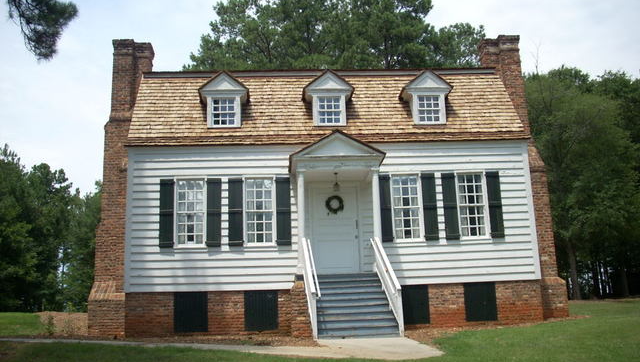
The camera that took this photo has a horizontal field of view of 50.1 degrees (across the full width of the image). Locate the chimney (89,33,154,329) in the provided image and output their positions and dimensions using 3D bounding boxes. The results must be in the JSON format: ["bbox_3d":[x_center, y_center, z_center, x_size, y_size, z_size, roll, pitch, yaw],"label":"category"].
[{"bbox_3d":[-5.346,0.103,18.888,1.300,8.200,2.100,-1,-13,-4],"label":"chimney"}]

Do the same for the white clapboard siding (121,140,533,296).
[{"bbox_3d":[0.355,0.797,16.697,9.960,3.500,0.300,-1,-13,-4],"label":"white clapboard siding"}]

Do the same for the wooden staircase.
[{"bbox_3d":[0.559,2.395,13.559,1.600,1.440,2.600,-1,-13,-4],"label":"wooden staircase"}]

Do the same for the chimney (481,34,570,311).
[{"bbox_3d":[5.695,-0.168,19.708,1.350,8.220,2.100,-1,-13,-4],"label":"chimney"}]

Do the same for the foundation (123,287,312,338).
[{"bbox_3d":[-2.378,2.939,15.340,4.220,1.120,1.400,-1,-13,-4],"label":"foundation"}]

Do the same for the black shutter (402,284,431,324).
[{"bbox_3d":[2.239,2.923,16.206,0.779,0.910,0.080,-1,-13,-4],"label":"black shutter"}]

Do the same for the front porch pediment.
[{"bbox_3d":[0.356,-0.543,16.059,2.140,0.937,1.450,-1,-13,-4],"label":"front porch pediment"}]

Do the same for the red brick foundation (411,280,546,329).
[{"bbox_3d":[3.723,2.970,16.523,3.320,1.060,0.400,-1,-13,-4],"label":"red brick foundation"}]

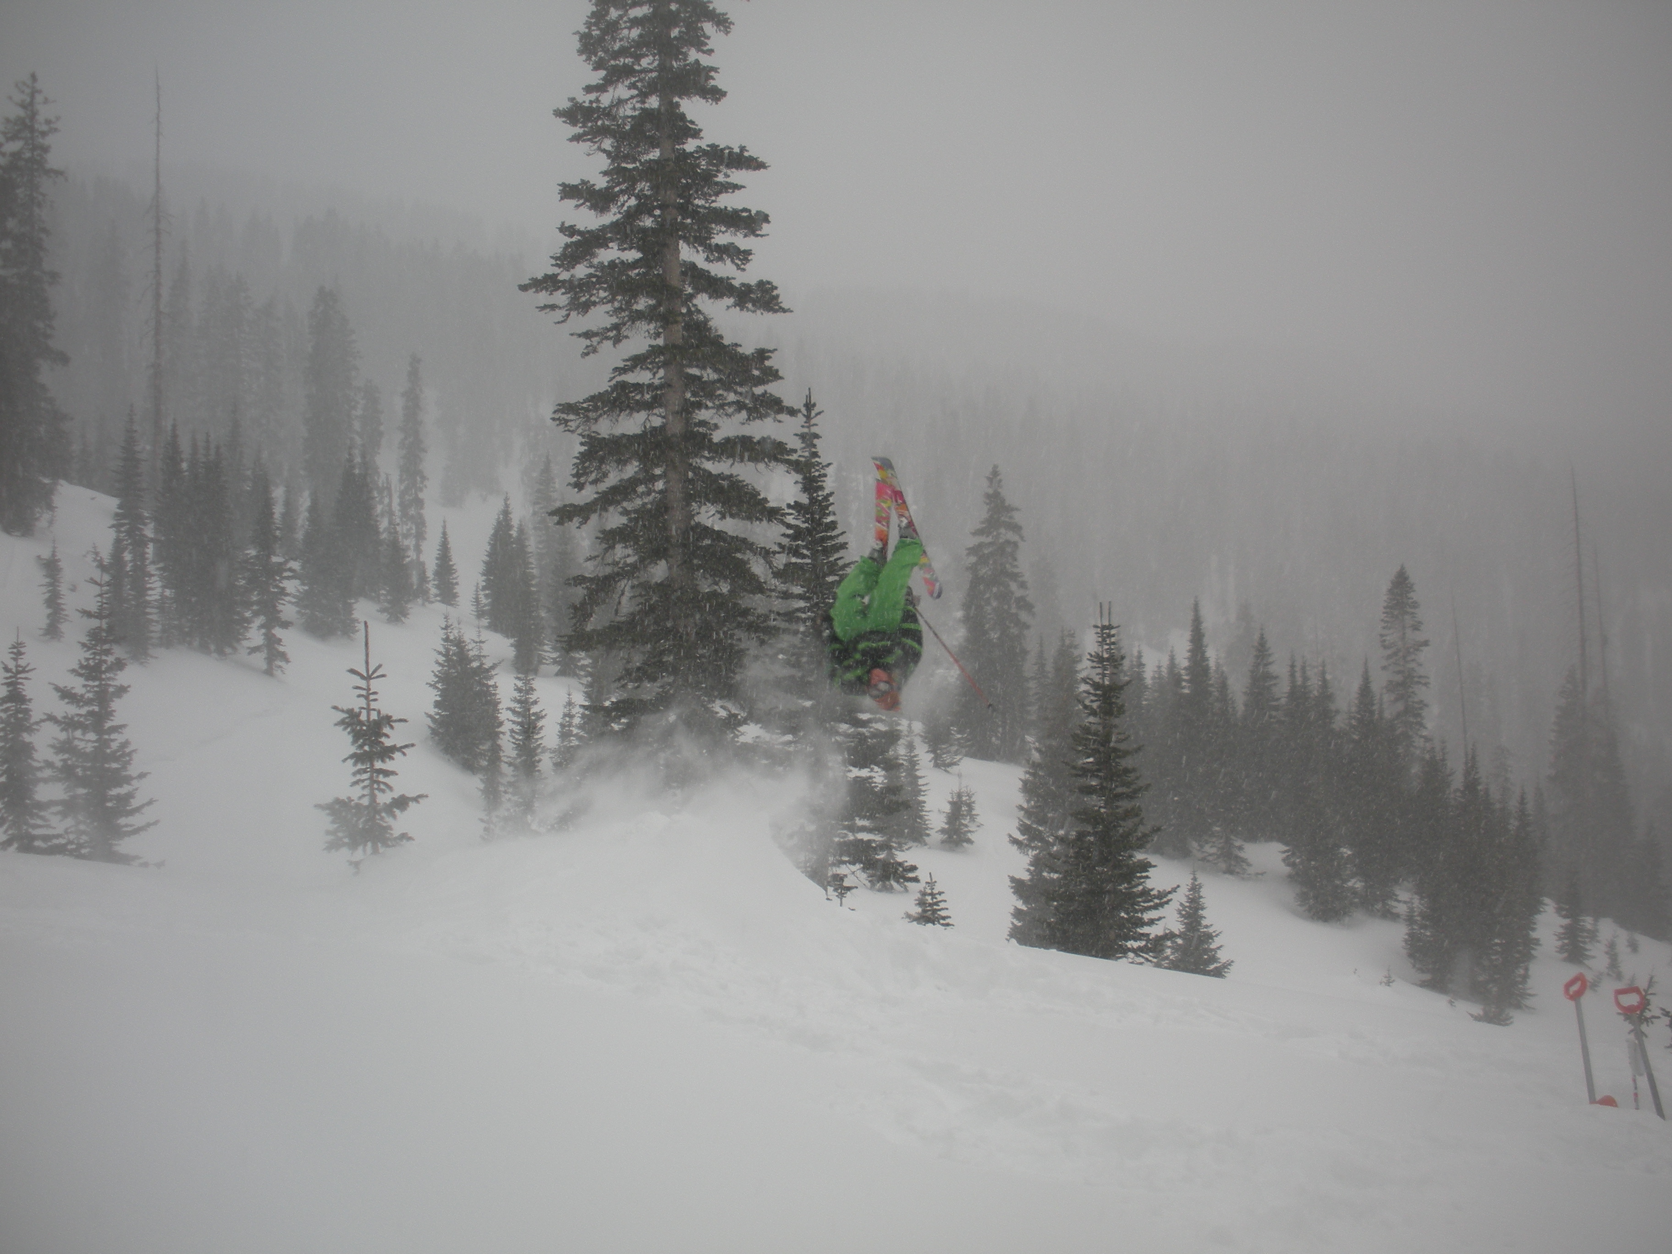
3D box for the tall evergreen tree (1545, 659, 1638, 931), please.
[{"bbox_3d":[38.027,8.538,85.000,4.790,13.330,4.700,-1,-2,0],"label":"tall evergreen tree"}]

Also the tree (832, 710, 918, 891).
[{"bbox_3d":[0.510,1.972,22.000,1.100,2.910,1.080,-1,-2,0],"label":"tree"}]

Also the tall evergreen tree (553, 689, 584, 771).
[{"bbox_3d":[-5.372,2.089,34.000,0.630,1.630,0.620,-1,-2,0],"label":"tall evergreen tree"}]

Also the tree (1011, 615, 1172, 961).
[{"bbox_3d":[2.719,1.718,18.000,1.720,3.810,1.690,-1,-2,0],"label":"tree"}]

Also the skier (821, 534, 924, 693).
[{"bbox_3d":[0.258,-0.026,11.300,0.670,1.200,0.700,-4,-6,-9],"label":"skier"}]

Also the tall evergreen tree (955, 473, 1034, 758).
[{"bbox_3d":[6.027,-0.502,65.000,3.060,11.300,3.000,-1,-2,0],"label":"tall evergreen tree"}]

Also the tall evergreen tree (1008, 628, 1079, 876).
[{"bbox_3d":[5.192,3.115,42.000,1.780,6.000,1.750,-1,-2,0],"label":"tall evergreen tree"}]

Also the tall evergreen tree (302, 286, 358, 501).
[{"bbox_3d":[-31.398,-13.914,105.000,3.490,14.600,3.420,-1,-2,0],"label":"tall evergreen tree"}]

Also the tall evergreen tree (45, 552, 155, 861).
[{"bbox_3d":[-9.579,1.079,22.000,1.430,4.110,1.400,-1,-2,0],"label":"tall evergreen tree"}]

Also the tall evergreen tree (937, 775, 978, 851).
[{"bbox_3d":[2.156,3.303,30.000,0.720,1.340,0.700,-1,-2,0],"label":"tall evergreen tree"}]

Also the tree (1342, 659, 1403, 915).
[{"bbox_3d":[15.243,4.543,48.000,1.740,7.270,1.710,-1,-2,0],"label":"tree"}]

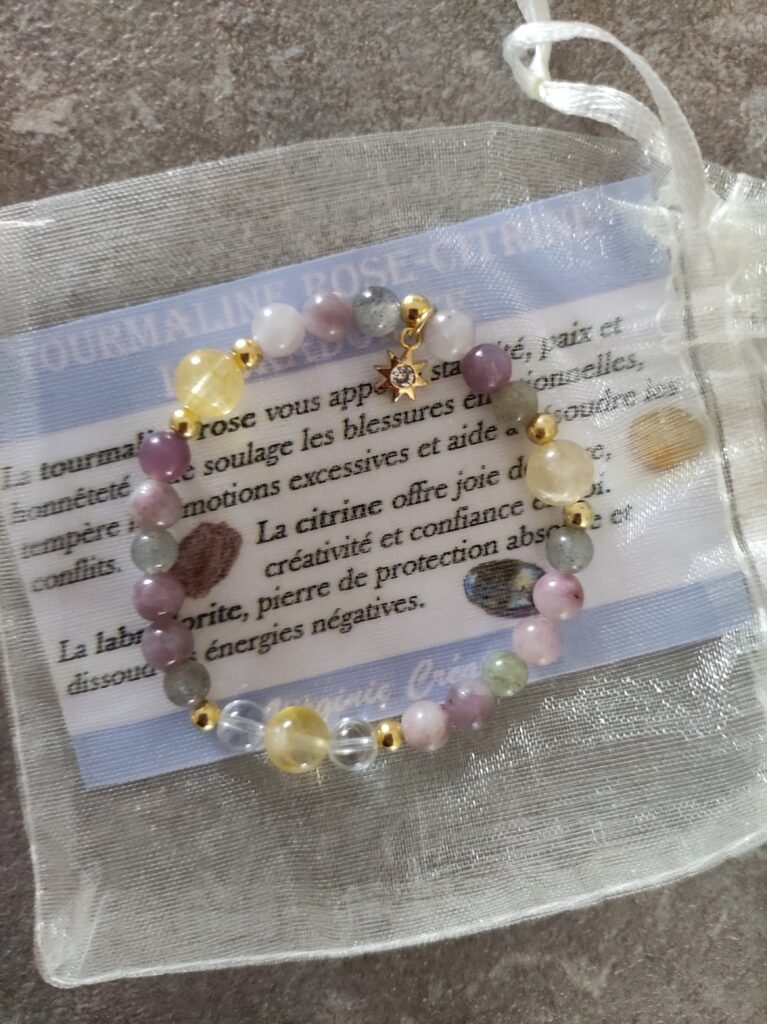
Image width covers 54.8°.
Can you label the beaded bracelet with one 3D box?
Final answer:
[{"bbox_3d":[-0.002,0.003,0.091,0.057,0.008,0.060,0,94,-2],"label":"beaded bracelet"}]

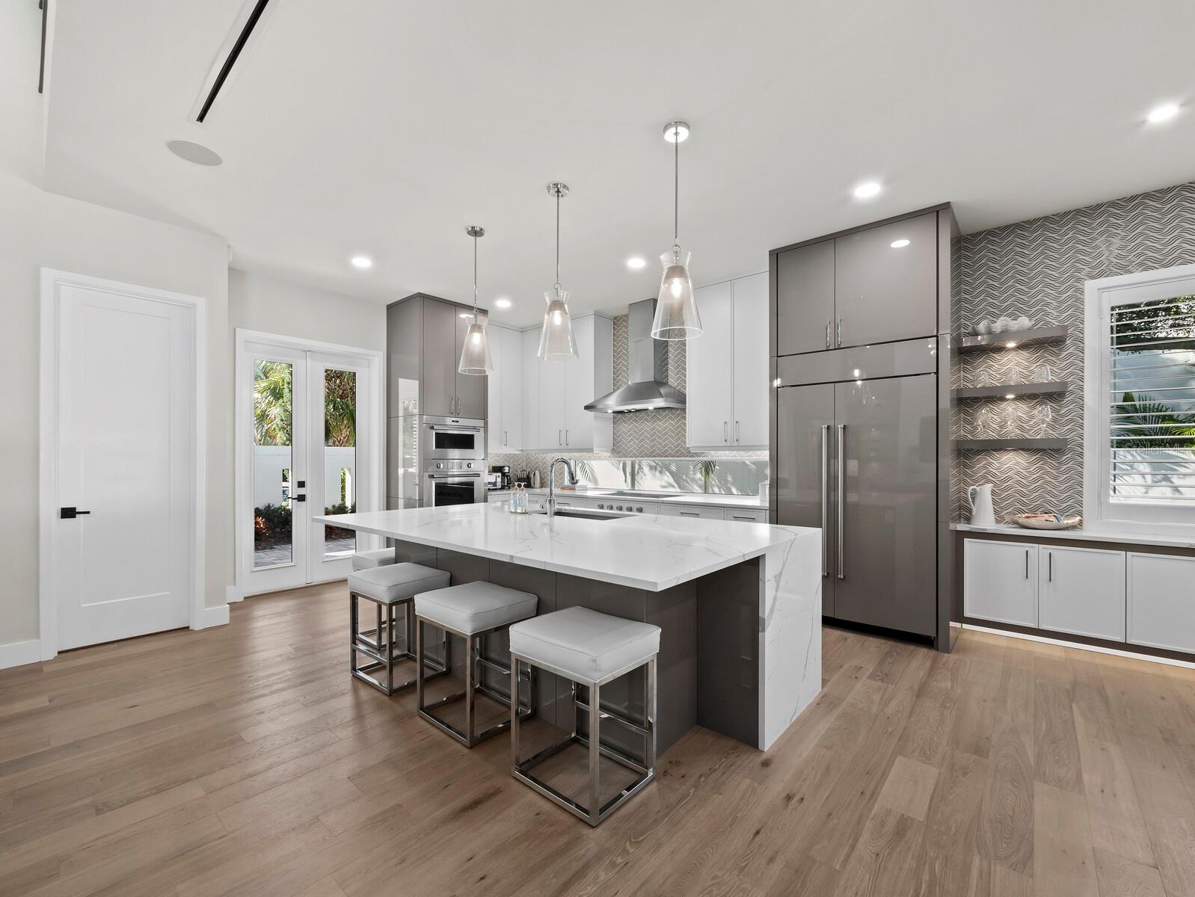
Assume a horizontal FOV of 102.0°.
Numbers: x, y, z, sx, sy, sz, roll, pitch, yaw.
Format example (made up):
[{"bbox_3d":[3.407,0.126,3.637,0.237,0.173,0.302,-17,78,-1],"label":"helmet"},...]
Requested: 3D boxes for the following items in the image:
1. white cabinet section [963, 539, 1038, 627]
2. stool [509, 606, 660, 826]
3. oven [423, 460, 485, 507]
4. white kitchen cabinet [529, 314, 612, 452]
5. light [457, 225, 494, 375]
[{"bbox_3d":[2.826,0.937,3.398,0.400,0.565,0.025,-1,-1,41],"label":"white cabinet section"},{"bbox_3d":[-0.058,1.038,2.000,0.450,0.620,0.390,-1,-1,41],"label":"stool"},{"bbox_3d":[-1.775,0.476,5.504,0.580,0.720,0.775,-1,-1,41],"label":"oven"},{"bbox_3d":[-0.342,-0.760,6.187,1.060,1.630,0.350,-1,-1,41],"label":"white kitchen cabinet"},{"bbox_3d":[-0.912,-1.107,3.606,0.262,1.063,0.262,0,0,0],"label":"light"}]

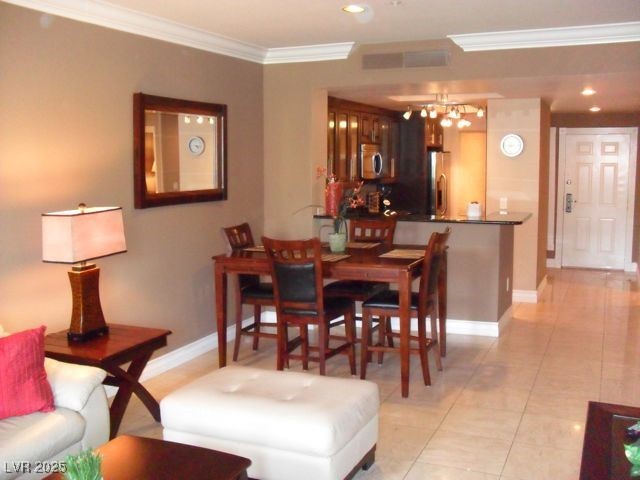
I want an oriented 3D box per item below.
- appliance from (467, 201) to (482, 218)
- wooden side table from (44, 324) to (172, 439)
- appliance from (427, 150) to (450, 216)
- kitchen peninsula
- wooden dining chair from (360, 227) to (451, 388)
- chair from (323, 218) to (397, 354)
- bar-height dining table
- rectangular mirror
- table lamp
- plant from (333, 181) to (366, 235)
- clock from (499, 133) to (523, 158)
[{"bbox_3d":[1.563,-0.315,6.490,0.155,0.165,0.160,3,8,24],"label":"appliance"},{"bbox_3d":[-1.386,0.898,4.101,0.630,0.560,0.630,3,8,24],"label":"wooden side table"},{"bbox_3d":[1.581,-0.544,10.288,0.750,1.770,0.900,3,8,24],"label":"appliance"},{"bbox_3d":[1.102,0.269,6.803,2.050,1.075,1.180,3,8,24],"label":"kitchen peninsula"},{"bbox_3d":[0.664,0.488,4.950,0.580,1.130,0.460,3,8,24],"label":"wooden dining chair"},{"bbox_3d":[0.351,0.401,5.620,0.450,1.130,0.590,3,8,24],"label":"chair"},{"bbox_3d":[0.101,0.547,5.327,1.590,0.920,1.080,3,8,24],"label":"bar-height dining table"},{"bbox_3d":[-1.082,-0.709,5.221,0.060,0.830,1.150,3,8,24],"label":"rectangular mirror"},{"bbox_3d":[-1.456,0.203,4.057,0.250,0.830,0.460,3,8,24],"label":"table lamp"},{"bbox_3d":[0.237,-0.270,5.245,0.270,0.460,0.250,3,8,24],"label":"plant"},{"bbox_3d":[2.164,-1.074,7.299,0.268,0.268,0.045,3,8,24],"label":"clock"}]

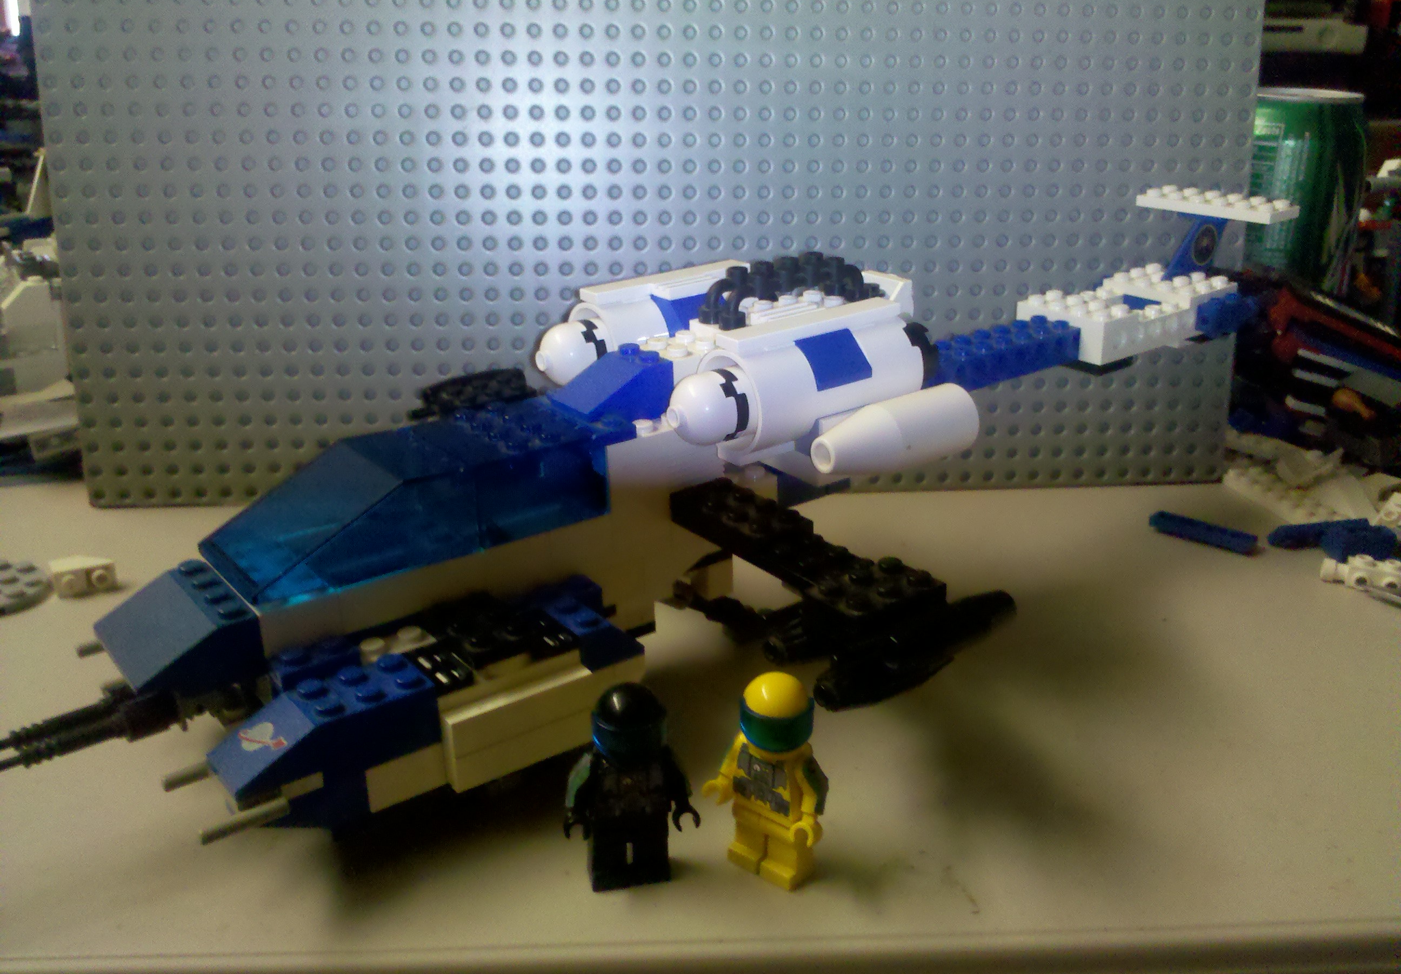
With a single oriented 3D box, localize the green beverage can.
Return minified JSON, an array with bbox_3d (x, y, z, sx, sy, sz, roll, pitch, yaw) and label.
[{"bbox_3d":[0.221,-0.092,0.481,0.066,0.122,0.066,7,23,17],"label":"green beverage can"}]

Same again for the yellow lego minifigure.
[{"bbox_3d":[0.013,0.053,0.233,0.025,0.042,0.015,15,27,32],"label":"yellow lego minifigure"}]

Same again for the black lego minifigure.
[{"bbox_3d":[-0.013,0.054,0.230,0.025,0.042,0.015,-4,23,-9],"label":"black lego minifigure"}]

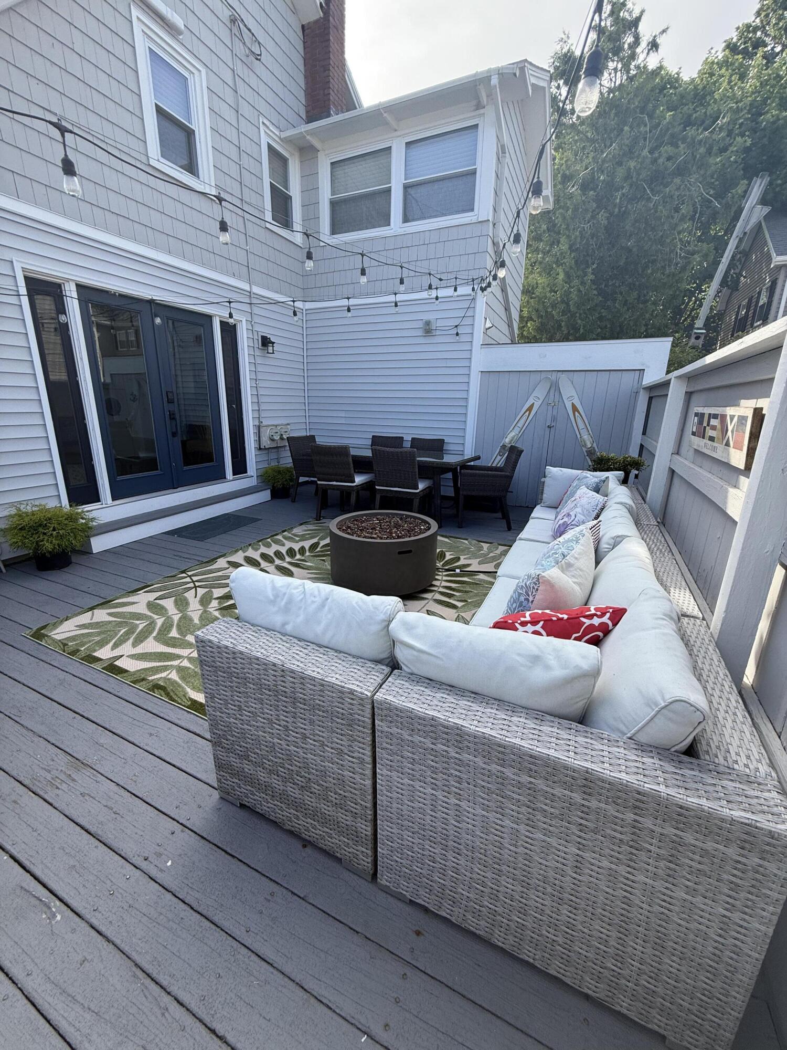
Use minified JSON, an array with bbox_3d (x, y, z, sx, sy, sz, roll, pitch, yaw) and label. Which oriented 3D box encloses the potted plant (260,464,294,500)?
[{"bbox_3d":[-1.666,-0.639,6.223,0.500,0.470,0.500,1,16,0],"label":"potted plant"}]

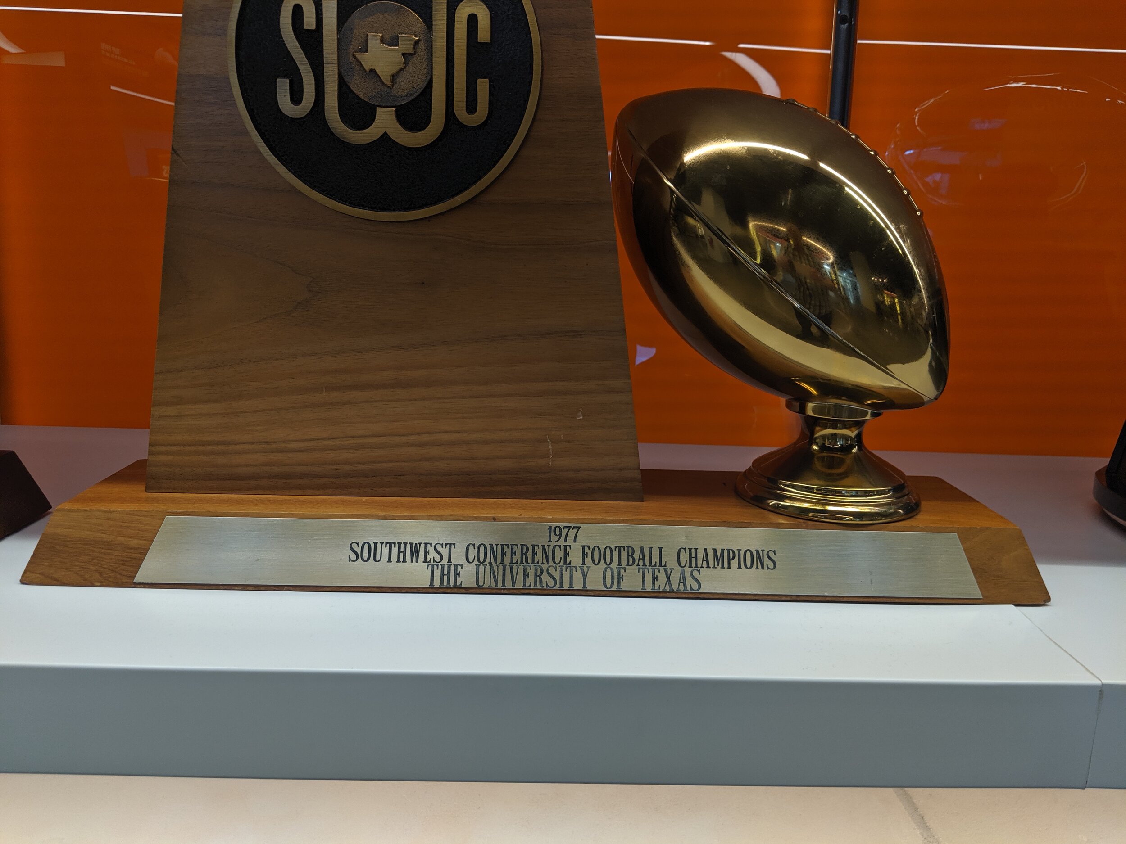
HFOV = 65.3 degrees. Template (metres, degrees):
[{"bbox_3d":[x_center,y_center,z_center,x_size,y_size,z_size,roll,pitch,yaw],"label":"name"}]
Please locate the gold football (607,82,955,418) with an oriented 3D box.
[{"bbox_3d":[0.139,-0.114,0.578,0.284,0.165,0.165,46,28,11],"label":"gold football"}]

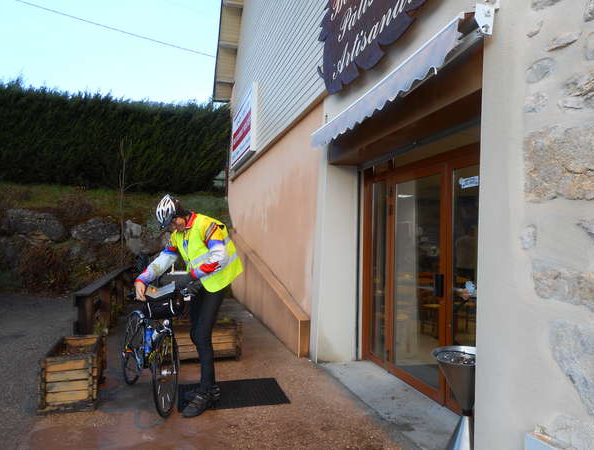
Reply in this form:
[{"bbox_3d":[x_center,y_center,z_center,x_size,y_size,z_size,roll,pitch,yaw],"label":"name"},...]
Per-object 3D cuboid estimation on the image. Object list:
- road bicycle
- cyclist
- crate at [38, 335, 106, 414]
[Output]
[{"bbox_3d":[-1.296,1.016,3.791,0.453,1.005,1.635,3,-4,-36],"label":"road bicycle"},{"bbox_3d":[-0.878,0.644,3.522,0.808,1.734,0.552,4,-4,-40],"label":"cyclist"},{"bbox_3d":[-1.917,1.280,3.782,0.433,0.453,0.670,2,-3,-17],"label":"crate"}]

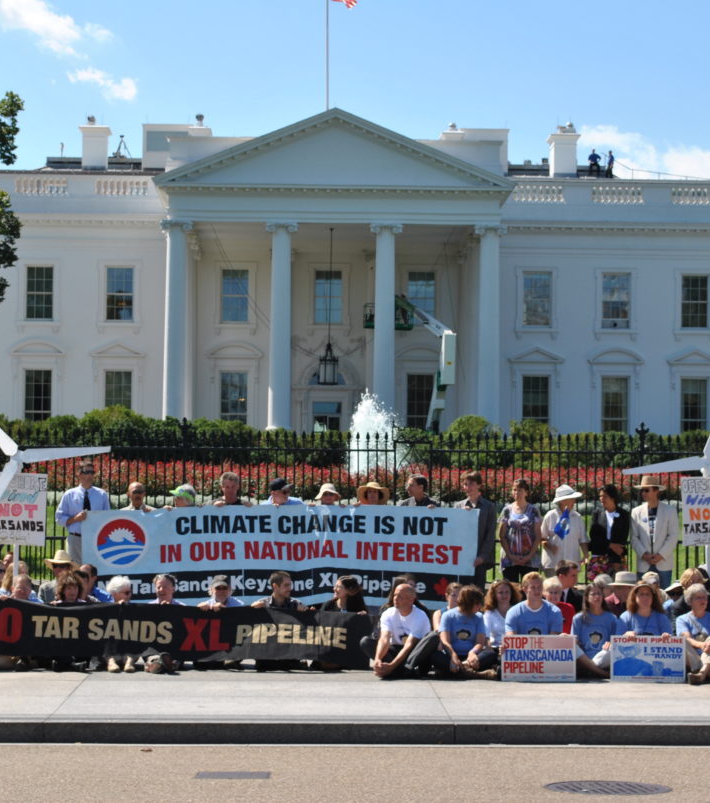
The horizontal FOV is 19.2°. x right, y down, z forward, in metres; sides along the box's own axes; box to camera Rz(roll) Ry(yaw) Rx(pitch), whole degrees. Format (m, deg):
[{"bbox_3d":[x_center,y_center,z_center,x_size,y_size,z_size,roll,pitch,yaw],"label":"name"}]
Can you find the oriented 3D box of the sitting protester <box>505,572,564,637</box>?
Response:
[{"bbox_3d":[1.653,2.032,19.250,0.620,0.933,0.750,1,-2,-1],"label":"sitting protester"}]

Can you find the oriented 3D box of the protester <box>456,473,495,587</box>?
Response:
[{"bbox_3d":[1.239,1.614,21.898,0.510,1.770,0.400,0,-3,6],"label":"protester"}]

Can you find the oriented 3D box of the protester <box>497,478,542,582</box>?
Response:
[{"bbox_3d":[1.777,1.711,22.639,0.480,1.748,0.340,0,-3,5],"label":"protester"}]

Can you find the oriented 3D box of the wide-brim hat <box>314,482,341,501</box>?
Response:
[{"bbox_3d":[-0.294,0.966,22.500,0.295,0.170,0.320,1,-2,-3],"label":"wide-brim hat"}]

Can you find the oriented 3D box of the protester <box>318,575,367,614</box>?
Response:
[{"bbox_3d":[-0.113,2.063,19.613,0.550,0.850,0.750,0,-2,10],"label":"protester"}]

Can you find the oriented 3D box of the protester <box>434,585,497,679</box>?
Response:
[{"bbox_3d":[1.000,2.085,19.200,0.630,0.819,0.720,1,-2,-3],"label":"protester"}]

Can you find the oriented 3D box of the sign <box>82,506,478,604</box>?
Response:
[{"bbox_3d":[-0.787,1.647,22.200,4.182,1.067,0.150,1,-3,-2],"label":"sign"}]

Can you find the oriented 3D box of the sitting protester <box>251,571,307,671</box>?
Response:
[{"bbox_3d":[-0.702,2.044,19.664,0.600,0.880,0.780,1,-2,-5],"label":"sitting protester"}]

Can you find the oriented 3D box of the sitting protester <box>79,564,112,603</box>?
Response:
[{"bbox_3d":[-2.507,1.959,19.727,0.580,0.844,0.780,0,-3,14],"label":"sitting protester"}]

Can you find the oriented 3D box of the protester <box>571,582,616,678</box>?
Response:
[{"bbox_3d":[2.184,2.081,19.250,0.550,0.839,0.750,1,-2,0],"label":"protester"}]

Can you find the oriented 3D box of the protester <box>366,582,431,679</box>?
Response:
[{"bbox_3d":[0.410,2.076,19.218,0.580,0.828,0.720,0,-3,12],"label":"protester"}]

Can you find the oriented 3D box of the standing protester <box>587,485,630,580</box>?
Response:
[{"bbox_3d":[2.656,1.695,22.045,0.480,1.648,0.360,1,-3,-3],"label":"standing protester"}]

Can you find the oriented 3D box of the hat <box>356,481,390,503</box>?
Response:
[{"bbox_3d":[0.188,0.962,21.979,0.340,0.150,0.360,1,-23,0],"label":"hat"}]

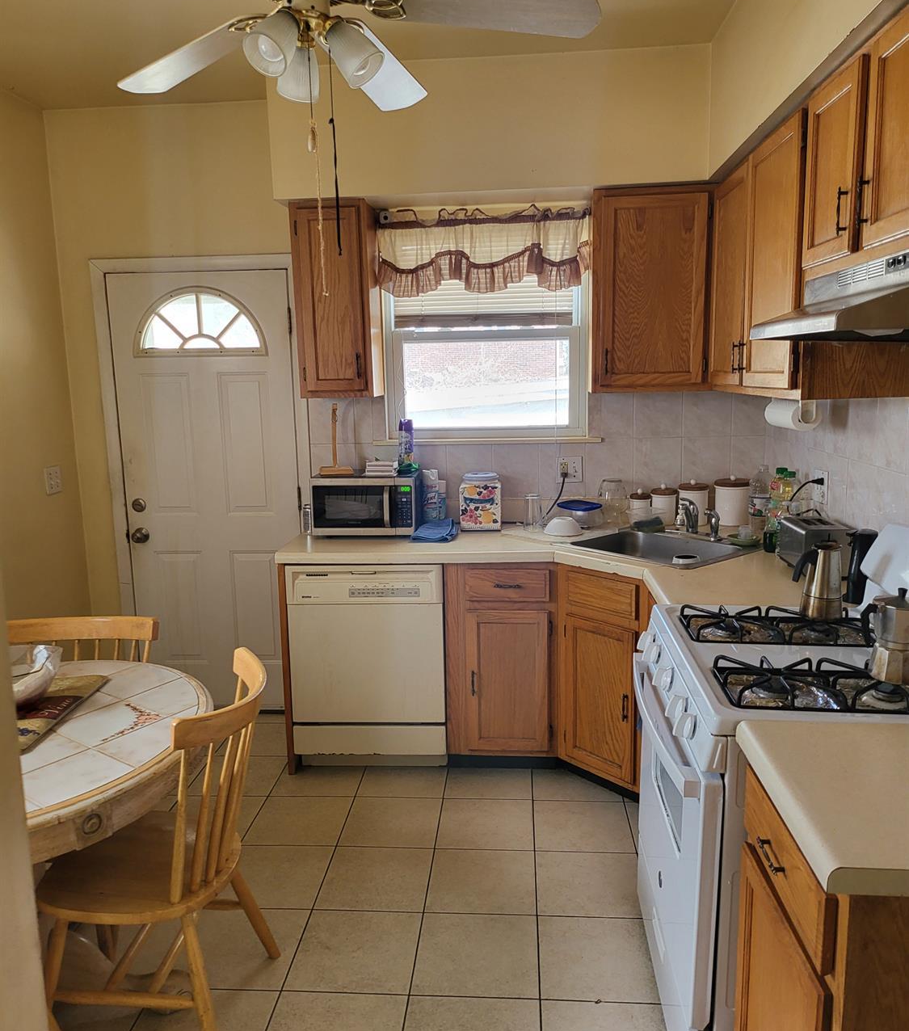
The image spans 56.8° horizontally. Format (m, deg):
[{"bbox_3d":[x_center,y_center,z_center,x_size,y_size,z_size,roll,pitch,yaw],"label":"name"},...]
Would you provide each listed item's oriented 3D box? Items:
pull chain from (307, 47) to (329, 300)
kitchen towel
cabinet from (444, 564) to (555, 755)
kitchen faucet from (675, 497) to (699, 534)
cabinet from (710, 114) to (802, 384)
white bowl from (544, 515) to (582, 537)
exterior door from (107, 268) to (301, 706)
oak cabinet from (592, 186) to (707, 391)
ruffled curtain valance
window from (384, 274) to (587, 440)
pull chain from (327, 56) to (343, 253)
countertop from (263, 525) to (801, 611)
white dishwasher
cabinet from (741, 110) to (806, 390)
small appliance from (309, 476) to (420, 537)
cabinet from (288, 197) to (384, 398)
[{"bbox_3d":[-0.322,-0.806,1.972,0.035,0.572,0.028,-1,10,4],"label":"pull chain"},{"bbox_3d":[-0.071,0.053,3.417,0.185,0.055,0.200,-1,10,4],"label":"kitchen towel"},{"bbox_3d":[0.203,0.518,3.491,0.422,0.790,0.610,-1,10,4],"label":"cabinet"},{"bbox_3d":[0.920,0.004,3.308,0.055,0.150,0.165,5,12,34],"label":"kitchen faucet"},{"bbox_3d":[1.098,-0.776,2.685,0.329,0.766,1.070,0,10,4],"label":"cabinet"},{"bbox_3d":[0.456,0.039,3.498,0.166,0.066,0.166,0,10,4],"label":"white bowl"},{"bbox_3d":[-1.103,-0.074,3.835,0.813,2.020,0.045,-1,10,4],"label":"exterior door"},{"bbox_3d":[0.766,-0.879,3.355,0.445,0.760,0.325,-1,10,4],"label":"oak cabinet"},{"bbox_3d":[0.120,-1.103,3.520,0.896,0.360,0.090,0,10,4],"label":"ruffled curtain valance"},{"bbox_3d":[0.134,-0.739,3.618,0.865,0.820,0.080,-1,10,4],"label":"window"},{"bbox_3d":[-0.284,-0.860,2.001,0.018,0.465,0.016,-1,10,4],"label":"pull chain"},{"bbox_3d":[0.303,0.165,3.086,1.991,0.042,1.355,0,10,4],"label":"countertop"},{"bbox_3d":[-0.315,0.545,3.535,0.602,0.820,0.600,-1,10,4],"label":"white dishwasher"},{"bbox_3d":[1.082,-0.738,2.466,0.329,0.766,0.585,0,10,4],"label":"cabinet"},{"bbox_3d":[-0.366,-0.060,3.583,0.435,0.242,0.305,-1,10,2],"label":"small appliance"},{"bbox_3d":[-0.479,-0.880,3.485,0.298,0.768,0.333,0,10,4],"label":"cabinet"}]

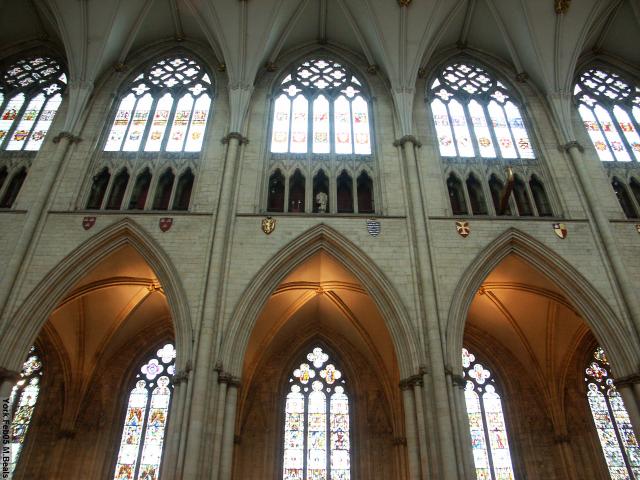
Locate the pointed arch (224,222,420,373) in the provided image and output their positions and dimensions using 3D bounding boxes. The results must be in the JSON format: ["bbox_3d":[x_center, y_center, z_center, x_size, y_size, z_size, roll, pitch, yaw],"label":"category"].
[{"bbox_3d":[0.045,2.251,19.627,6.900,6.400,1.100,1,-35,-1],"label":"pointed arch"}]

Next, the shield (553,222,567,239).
[{"bbox_3d":[9.782,-0.366,21.057,0.550,0.800,0.150,1,-35,-1],"label":"shield"}]

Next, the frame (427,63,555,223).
[{"bbox_3d":[7.900,-5.525,25.499,5.100,11.000,0.600,1,-35,-1],"label":"frame"}]

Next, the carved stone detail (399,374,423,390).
[{"bbox_3d":[3.125,4.877,17.779,0.850,0.450,0.850,1,-35,-1],"label":"carved stone detail"}]

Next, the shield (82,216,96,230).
[{"bbox_3d":[-9.203,-0.660,20.697,0.550,0.700,0.150,1,-35,-1],"label":"shield"}]

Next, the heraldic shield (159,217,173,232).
[{"bbox_3d":[-6.156,-0.622,20.761,0.550,0.760,0.150,1,-35,-1],"label":"heraldic shield"}]

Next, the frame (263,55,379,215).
[{"bbox_3d":[0.079,-5.522,25.386,4.950,10.900,0.500,1,-35,-1],"label":"frame"}]

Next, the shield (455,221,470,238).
[{"bbox_3d":[5.815,-0.426,20.980,0.580,0.820,0.150,1,-35,-1],"label":"shield"}]

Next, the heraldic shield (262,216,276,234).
[{"bbox_3d":[-2.033,-0.564,20.843,0.560,0.840,0.150,1,-35,-1],"label":"heraldic shield"}]

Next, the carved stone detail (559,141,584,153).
[{"bbox_3d":[11.511,-4.248,23.648,1.150,0.450,0.550,1,-35,-1],"label":"carved stone detail"}]

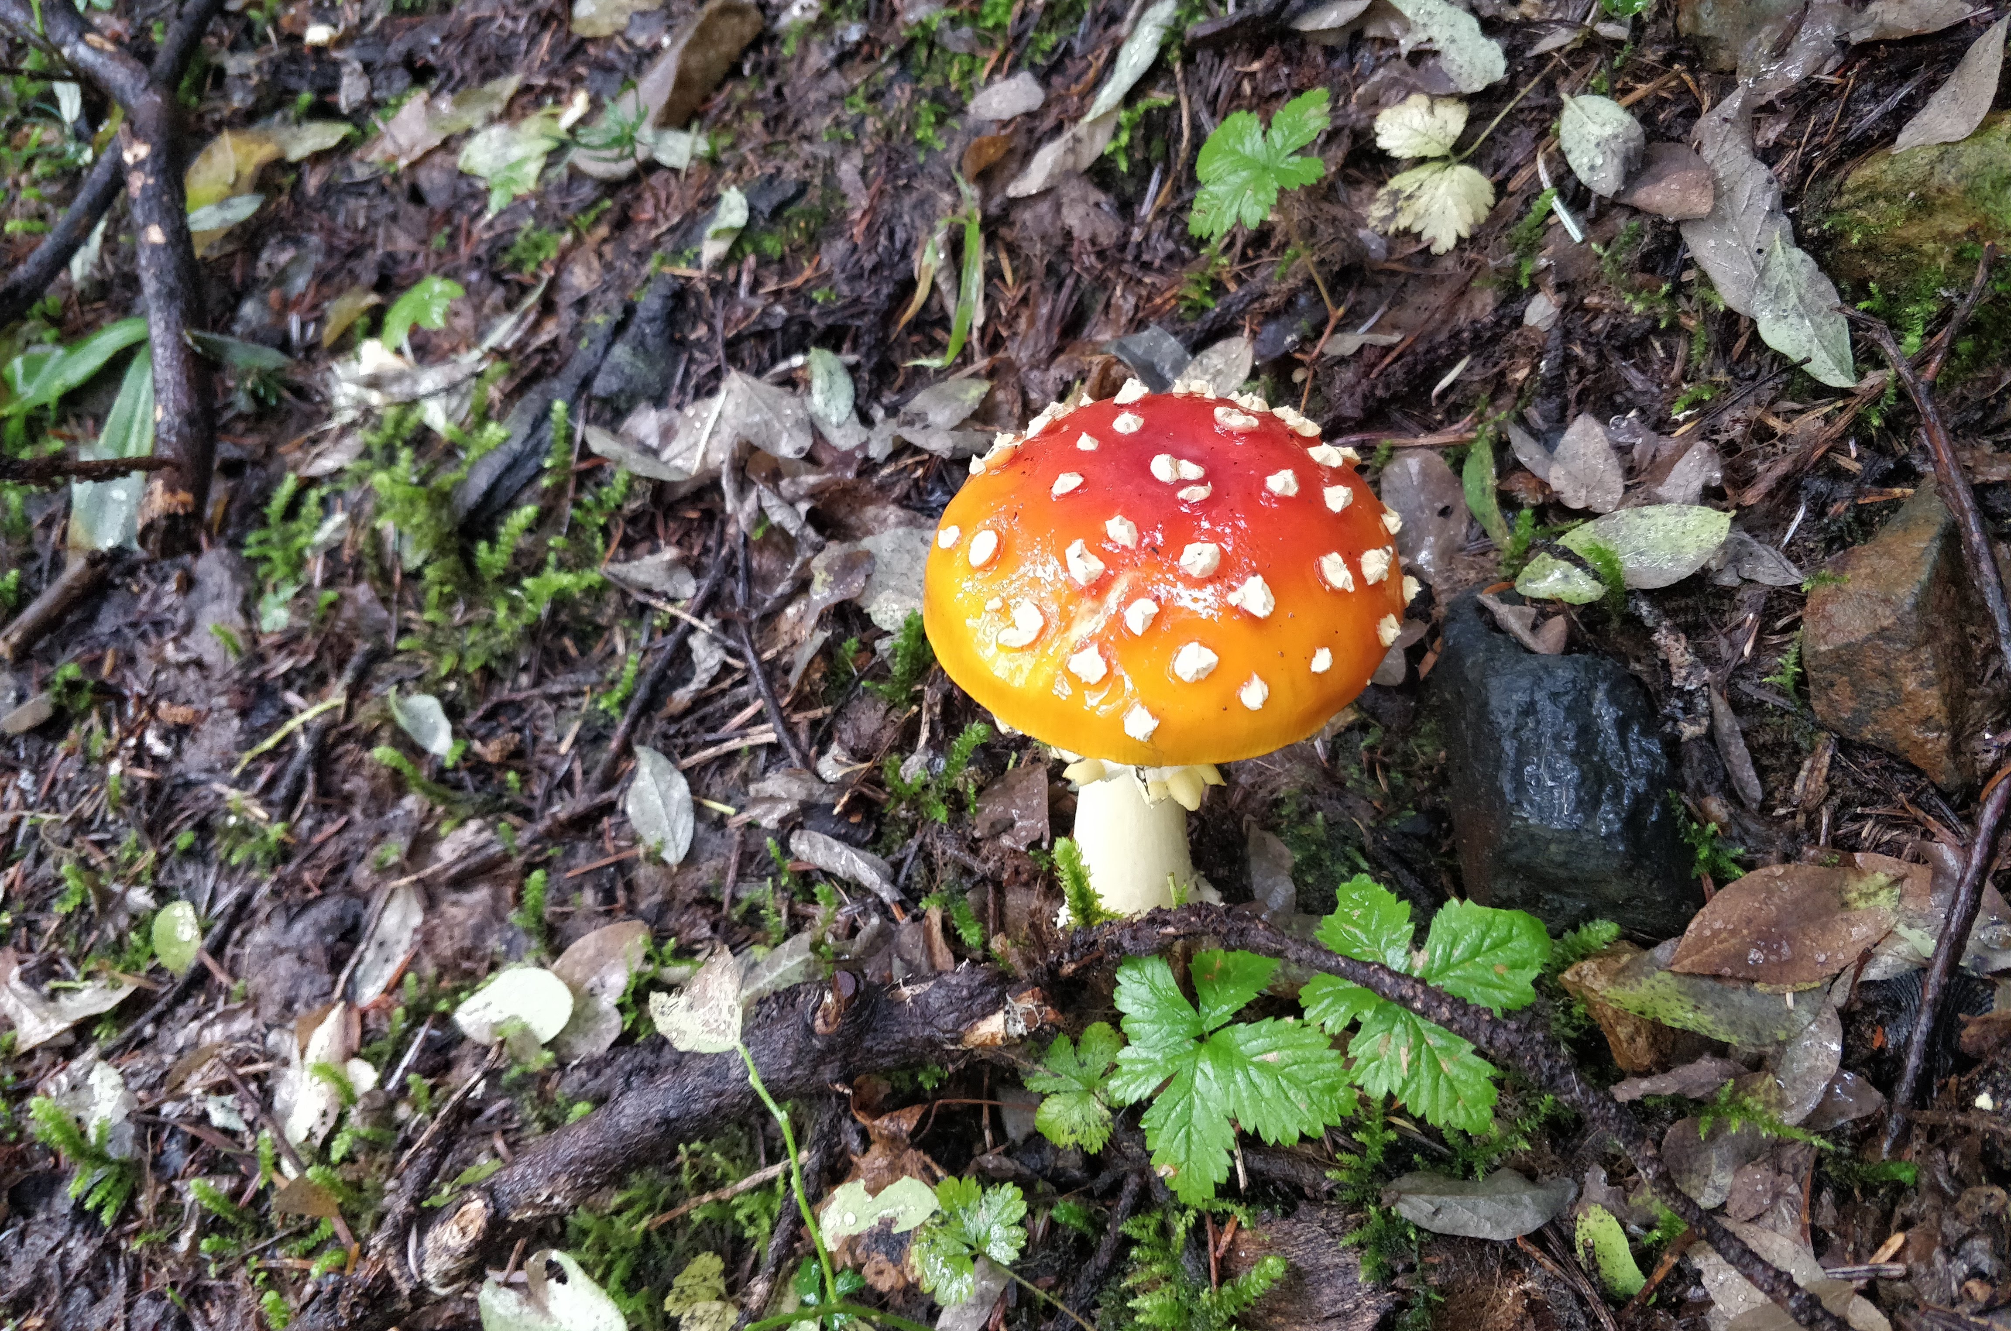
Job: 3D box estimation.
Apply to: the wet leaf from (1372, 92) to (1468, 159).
[{"bbox_3d":[0.189,-0.244,0.636,0.042,0.010,0.043,-33,63,-20],"label":"wet leaf"}]

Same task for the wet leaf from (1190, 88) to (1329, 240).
[{"bbox_3d":[0.109,-0.216,0.601,0.062,0.015,0.067,-6,70,1],"label":"wet leaf"}]

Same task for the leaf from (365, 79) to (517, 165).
[{"bbox_3d":[-0.248,-0.239,0.614,0.078,0.010,0.036,-26,63,0],"label":"leaf"}]

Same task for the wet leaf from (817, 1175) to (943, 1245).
[{"bbox_3d":[-0.034,0.149,0.381,0.035,0.010,0.014,-14,64,6],"label":"wet leaf"}]

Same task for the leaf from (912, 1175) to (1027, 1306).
[{"bbox_3d":[-0.010,0.134,0.323,0.025,0.010,0.025,29,73,14],"label":"leaf"}]

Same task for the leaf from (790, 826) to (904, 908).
[{"bbox_3d":[-0.046,0.058,0.403,0.041,0.009,0.009,29,65,18],"label":"leaf"}]

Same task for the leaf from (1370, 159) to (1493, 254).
[{"bbox_3d":[0.189,-0.200,0.608,0.047,0.010,0.060,17,59,11],"label":"leaf"}]

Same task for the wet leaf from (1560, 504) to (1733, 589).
[{"bbox_3d":[0.184,-0.034,0.396,0.052,0.008,0.026,-10,66,0],"label":"wet leaf"}]

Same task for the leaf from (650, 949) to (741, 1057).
[{"bbox_3d":[-0.072,0.083,0.337,0.023,0.010,0.024,-42,76,-9],"label":"leaf"}]

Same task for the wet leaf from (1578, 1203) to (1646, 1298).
[{"bbox_3d":[0.150,0.145,0.345,0.010,0.008,0.022,-21,63,3],"label":"wet leaf"}]

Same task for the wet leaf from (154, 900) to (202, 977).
[{"bbox_3d":[-0.254,0.084,0.427,0.013,0.007,0.024,-12,58,-8],"label":"wet leaf"}]

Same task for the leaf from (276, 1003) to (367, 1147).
[{"bbox_3d":[-0.215,0.129,0.438,0.024,0.010,0.044,0,66,13],"label":"leaf"}]

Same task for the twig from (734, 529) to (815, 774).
[{"bbox_3d":[-0.077,-0.006,0.442,0.010,0.008,0.093,-17,61,-7],"label":"twig"}]

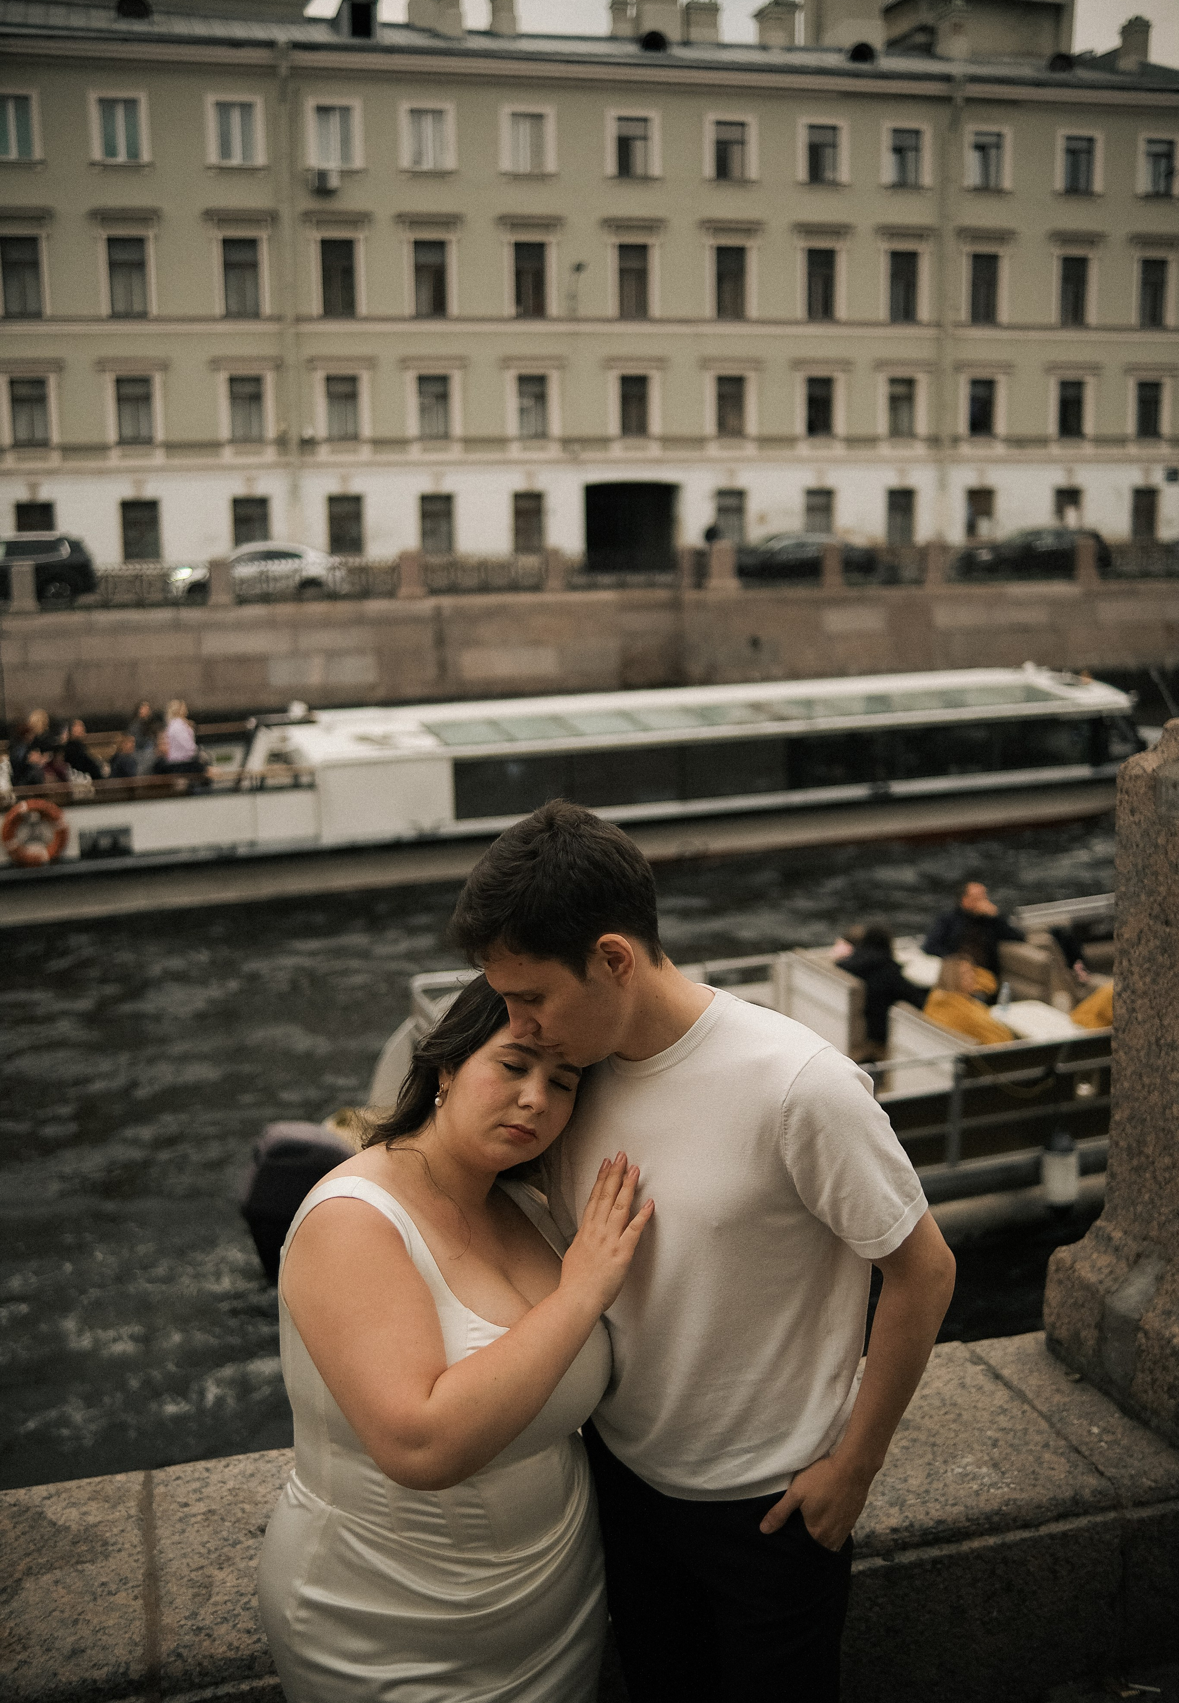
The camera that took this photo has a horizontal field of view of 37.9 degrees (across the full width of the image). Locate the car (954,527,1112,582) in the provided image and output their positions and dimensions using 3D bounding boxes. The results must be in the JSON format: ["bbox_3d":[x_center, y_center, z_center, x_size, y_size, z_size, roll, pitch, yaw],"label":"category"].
[{"bbox_3d":[12.520,-8.360,48.500,4.400,1.600,1.820,-3,10,-12],"label":"car"}]

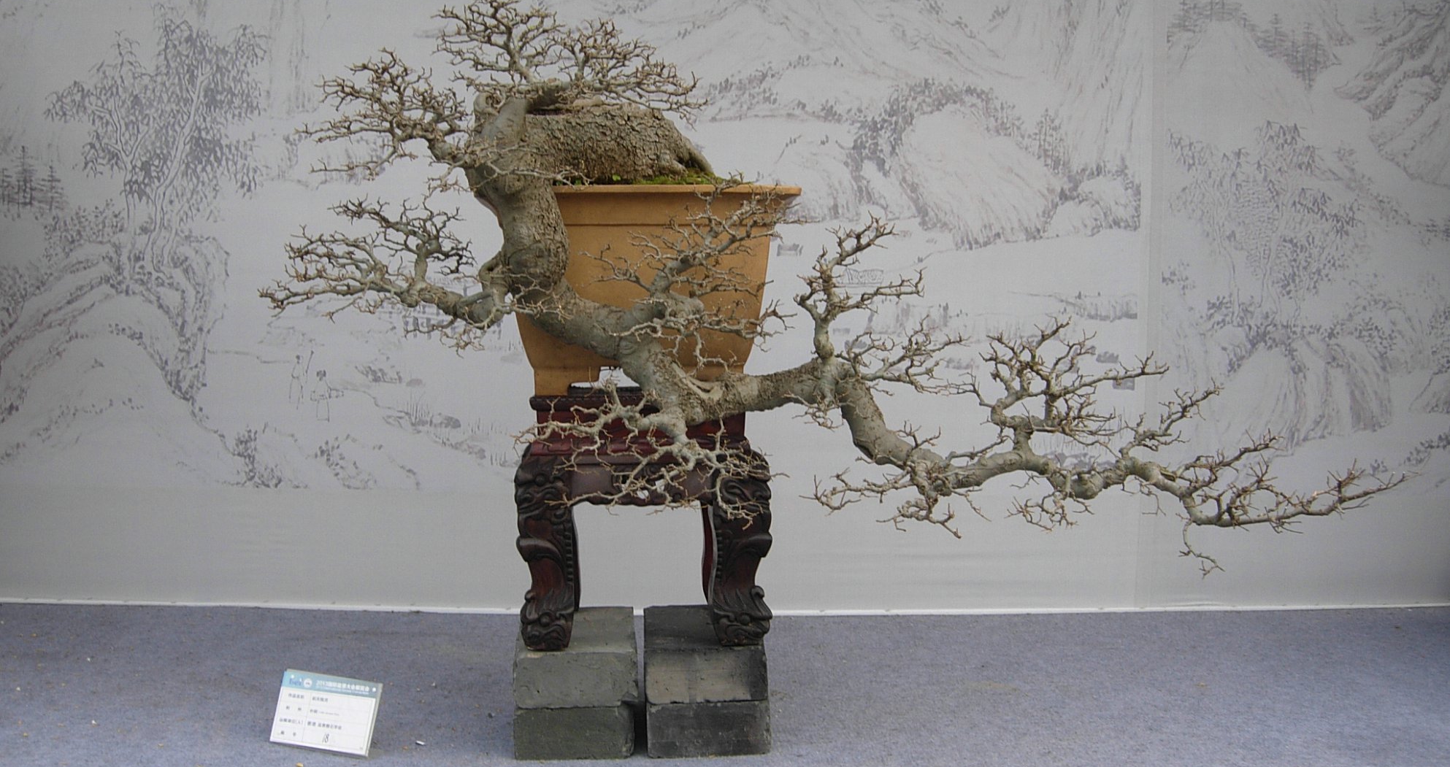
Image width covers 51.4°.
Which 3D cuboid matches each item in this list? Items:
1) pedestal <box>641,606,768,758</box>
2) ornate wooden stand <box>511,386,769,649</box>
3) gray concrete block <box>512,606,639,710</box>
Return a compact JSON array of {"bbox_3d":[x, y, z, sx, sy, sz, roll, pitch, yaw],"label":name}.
[{"bbox_3d":[-0.025,0.318,1.642,0.124,0.106,0.250,0,3,-4],"label":"pedestal"},{"bbox_3d":[-0.091,0.134,1.639,0.261,0.261,0.255,0,3,-4],"label":"ornate wooden stand"},{"bbox_3d":[-0.159,0.292,1.631,0.124,0.053,0.250,0,3,-4],"label":"gray concrete block"}]

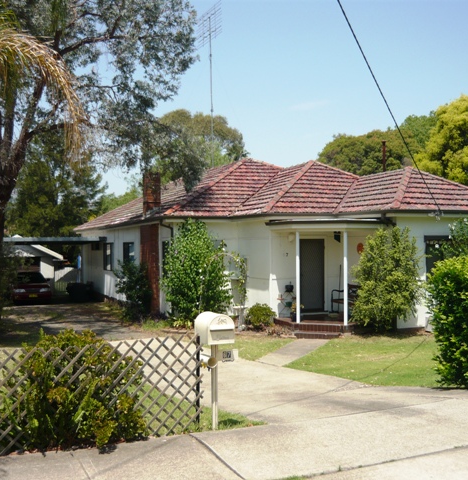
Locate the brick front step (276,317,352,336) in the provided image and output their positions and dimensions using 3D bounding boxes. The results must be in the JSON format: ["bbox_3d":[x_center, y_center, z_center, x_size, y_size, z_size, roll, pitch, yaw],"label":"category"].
[{"bbox_3d":[2.176,2.311,15.923,1.650,0.330,1.300,-1,-1,23],"label":"brick front step"}]

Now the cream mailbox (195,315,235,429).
[{"bbox_3d":[-0.195,1.268,5.855,0.265,1.127,0.370,0,-1,-24],"label":"cream mailbox"}]

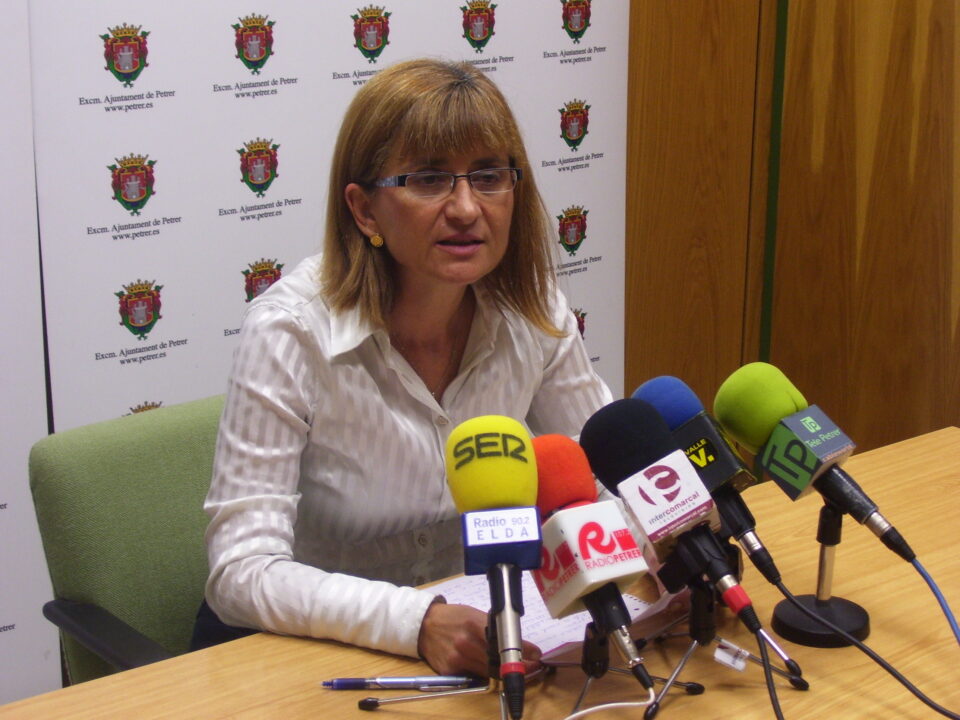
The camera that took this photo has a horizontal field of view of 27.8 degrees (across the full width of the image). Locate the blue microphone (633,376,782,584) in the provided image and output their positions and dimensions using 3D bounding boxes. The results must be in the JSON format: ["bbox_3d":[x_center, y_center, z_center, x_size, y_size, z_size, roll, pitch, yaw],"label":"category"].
[{"bbox_3d":[0.224,0.114,1.846,0.062,0.233,0.062,-36,-25,13],"label":"blue microphone"}]

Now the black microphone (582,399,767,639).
[{"bbox_3d":[0.181,0.142,1.757,0.084,0.084,0.256,-31,64,-3],"label":"black microphone"}]

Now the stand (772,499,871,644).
[{"bbox_3d":[0.334,0.197,1.876,0.097,0.134,0.097,1,17,0],"label":"stand"}]

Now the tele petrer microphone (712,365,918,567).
[{"bbox_3d":[0.329,0.104,1.877,0.078,0.078,0.252,-19,57,-43],"label":"tele petrer microphone"}]

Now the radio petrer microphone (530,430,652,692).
[{"bbox_3d":[0.102,0.184,1.754,0.071,0.071,0.254,-7,61,-35],"label":"radio petrer microphone"}]

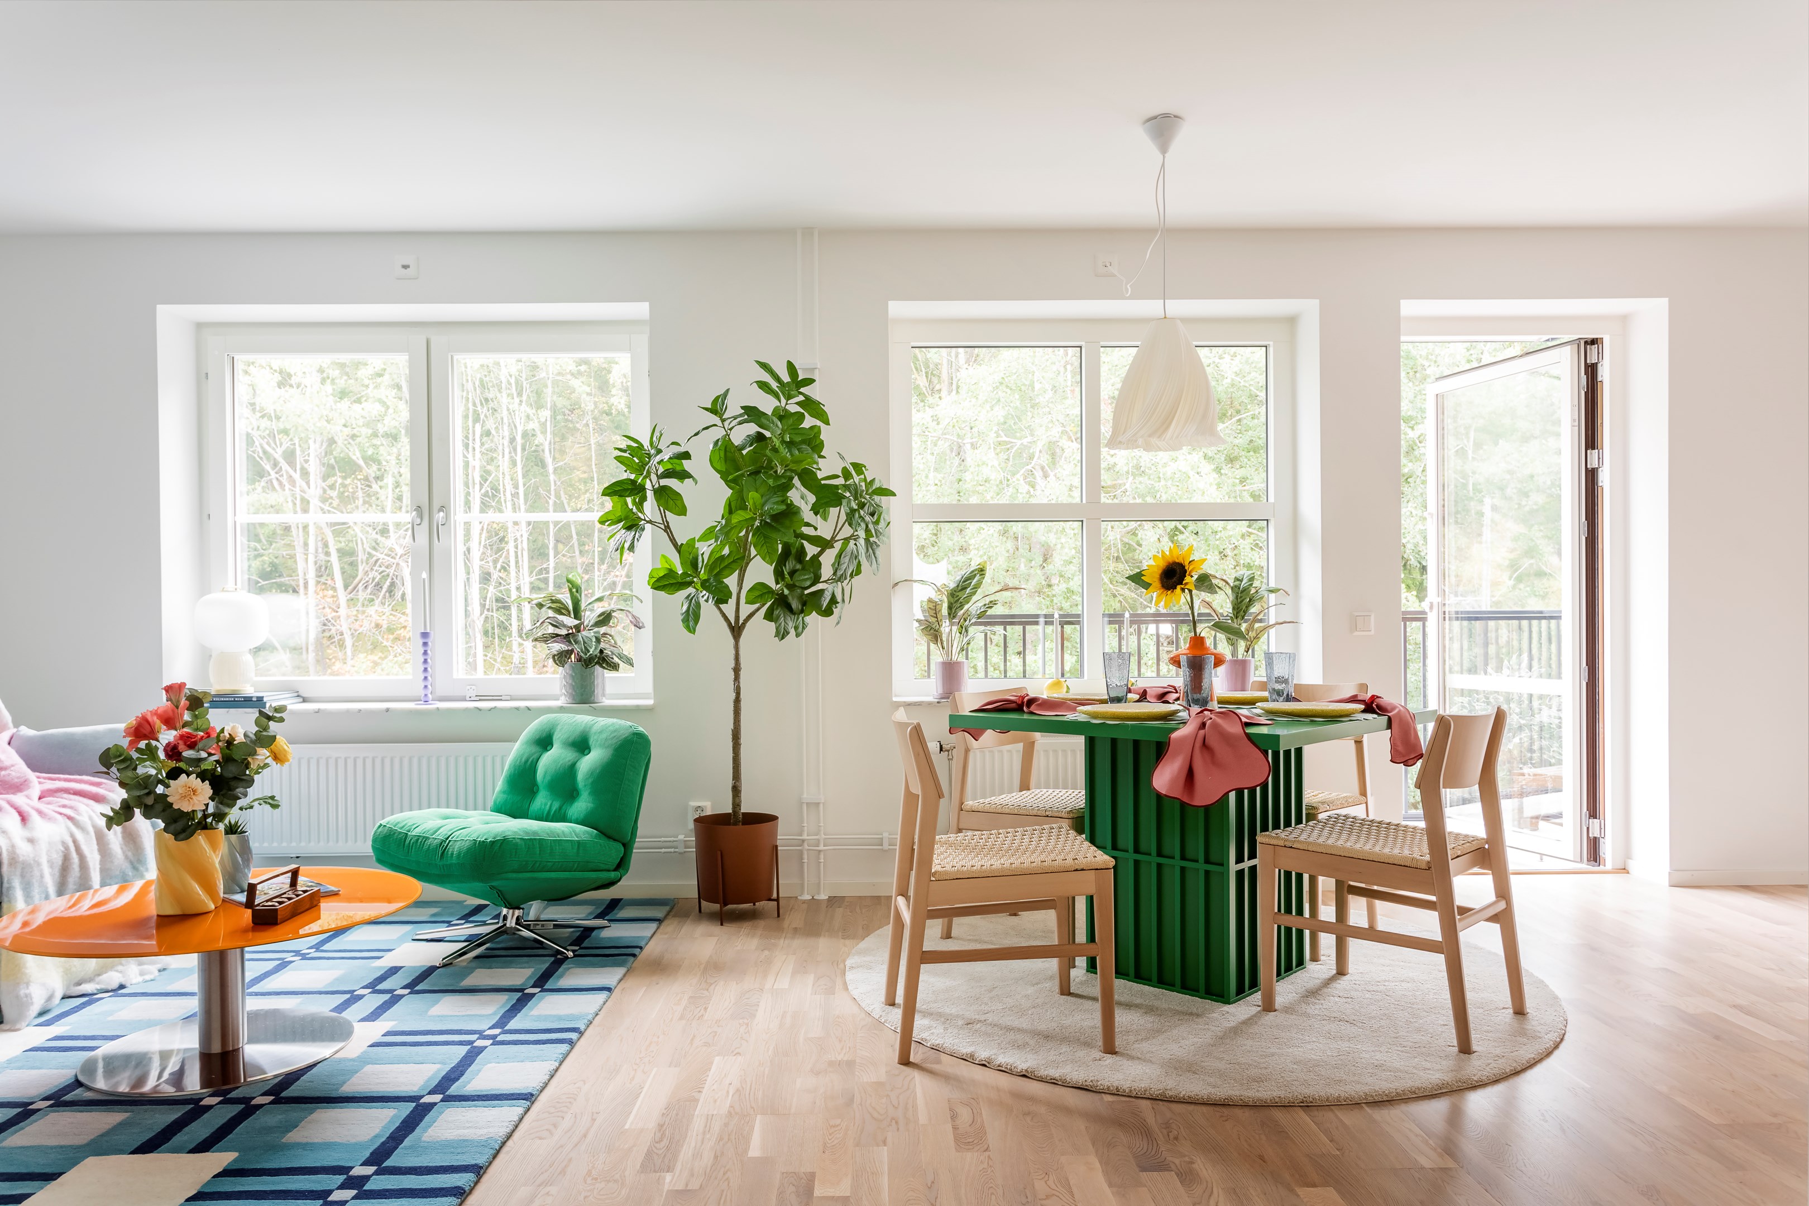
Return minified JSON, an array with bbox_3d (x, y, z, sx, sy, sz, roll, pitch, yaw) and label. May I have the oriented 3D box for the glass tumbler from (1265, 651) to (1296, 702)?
[{"bbox_3d":[1.169,0.240,3.749,0.090,0.155,0.090,0,-1,-2],"label":"glass tumbler"}]

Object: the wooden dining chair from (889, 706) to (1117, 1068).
[{"bbox_3d":[0.216,0.677,3.027,0.525,0.800,0.460,-1,0,-6],"label":"wooden dining chair"}]

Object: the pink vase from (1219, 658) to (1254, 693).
[{"bbox_3d":[1.260,0.287,4.557,0.135,0.145,0.135,0,0,-1],"label":"pink vase"}]

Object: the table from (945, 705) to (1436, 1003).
[{"bbox_3d":[0.838,0.686,3.473,1.000,0.740,1.000,-1,-1,44],"label":"table"}]

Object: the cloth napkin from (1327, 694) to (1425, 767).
[{"bbox_3d":[1.308,0.375,3.448,0.340,0.200,0.220,0,1,43],"label":"cloth napkin"}]

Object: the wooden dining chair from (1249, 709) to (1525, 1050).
[{"bbox_3d":[1.255,0.656,3.094,0.515,0.785,0.475,-1,-1,44],"label":"wooden dining chair"}]

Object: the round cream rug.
[{"bbox_3d":[0.817,1.061,3.559,1.980,0.016,1.980,0,0,0],"label":"round cream rug"}]

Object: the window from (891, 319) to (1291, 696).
[{"bbox_3d":[0.751,-0.390,4.818,1.610,1.490,0.130,0,-1,-2],"label":"window"}]

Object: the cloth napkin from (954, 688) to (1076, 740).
[{"bbox_3d":[0.335,0.337,3.579,0.380,0.145,0.250,0,1,39],"label":"cloth napkin"}]

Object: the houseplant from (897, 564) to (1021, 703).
[{"bbox_3d":[0.205,0.101,4.535,0.460,0.510,0.420,0,0,-1],"label":"houseplant"}]

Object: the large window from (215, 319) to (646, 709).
[{"bbox_3d":[-1.821,-0.352,4.617,1.760,1.450,0.120,0,0,-1],"label":"large window"}]

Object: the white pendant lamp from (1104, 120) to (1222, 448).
[{"bbox_3d":[0.724,-0.895,3.367,0.330,0.920,0.330,0,0,-1],"label":"white pendant lamp"}]

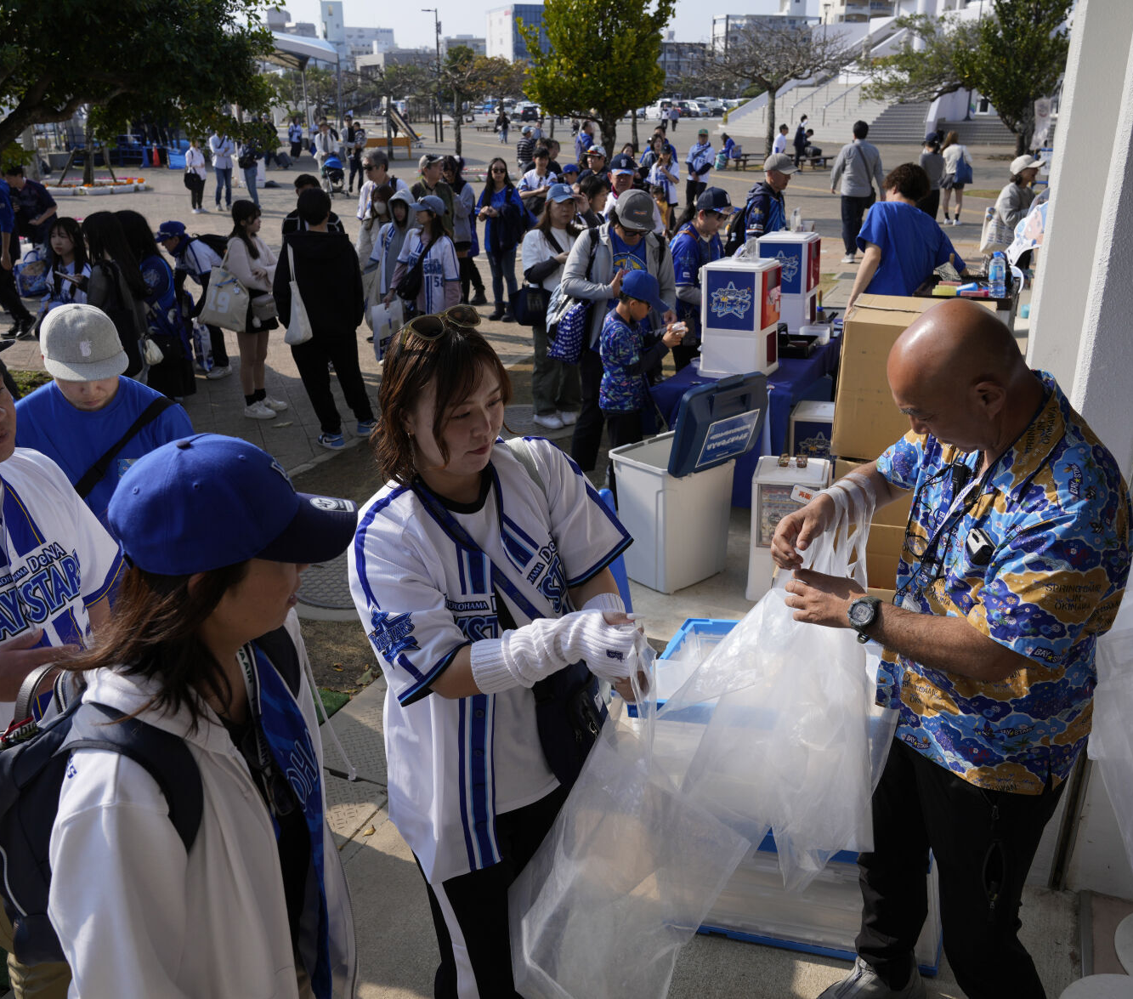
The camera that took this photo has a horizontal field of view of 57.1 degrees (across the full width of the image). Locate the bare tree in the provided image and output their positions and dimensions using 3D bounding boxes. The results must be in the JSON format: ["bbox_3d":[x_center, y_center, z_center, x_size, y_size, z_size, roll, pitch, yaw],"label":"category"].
[{"bbox_3d":[7.348,-13.776,35.416,5.400,4.700,5.300,4,21,11],"label":"bare tree"}]

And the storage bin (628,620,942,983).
[{"bbox_3d":[0.566,0.724,2.677,0.720,0.670,0.470,4,22,12],"label":"storage bin"}]

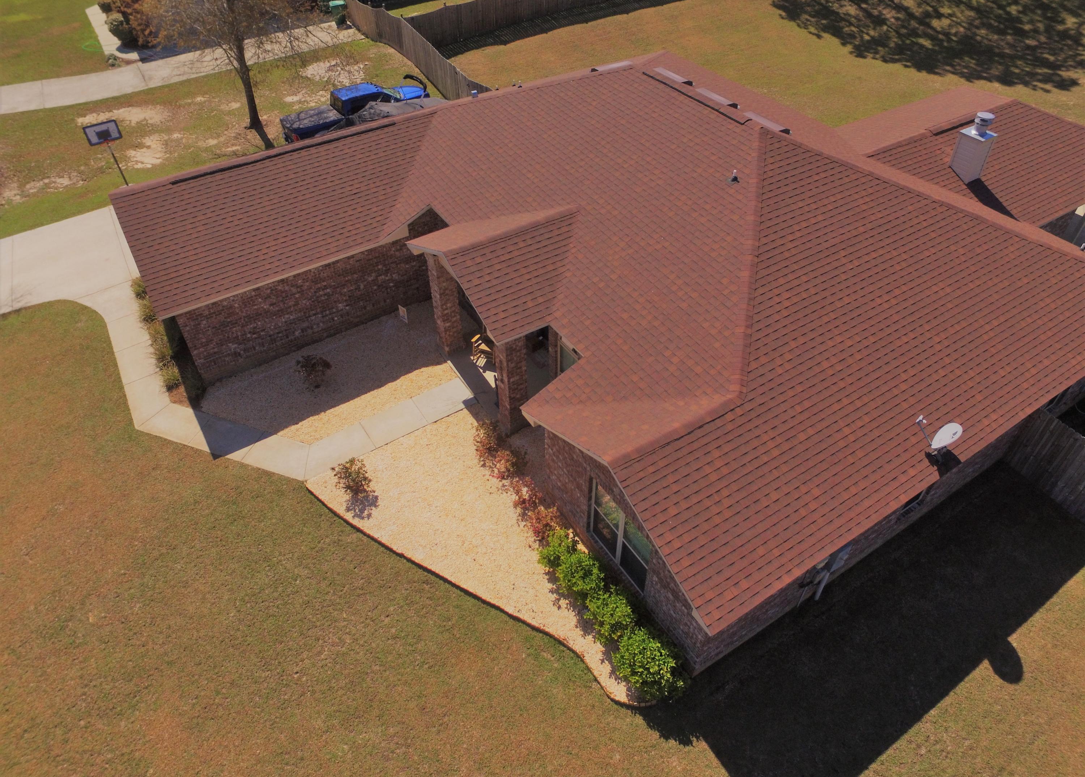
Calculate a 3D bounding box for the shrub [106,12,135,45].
[{"bbox_3d":[-24.740,-21.085,36.774,1.400,1.600,1.400,-24,47,-22],"label":"shrub"}]

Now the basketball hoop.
[{"bbox_3d":[-16.054,-8.642,23.566,1.100,2.580,1.200,-24,47,-22],"label":"basketball hoop"}]

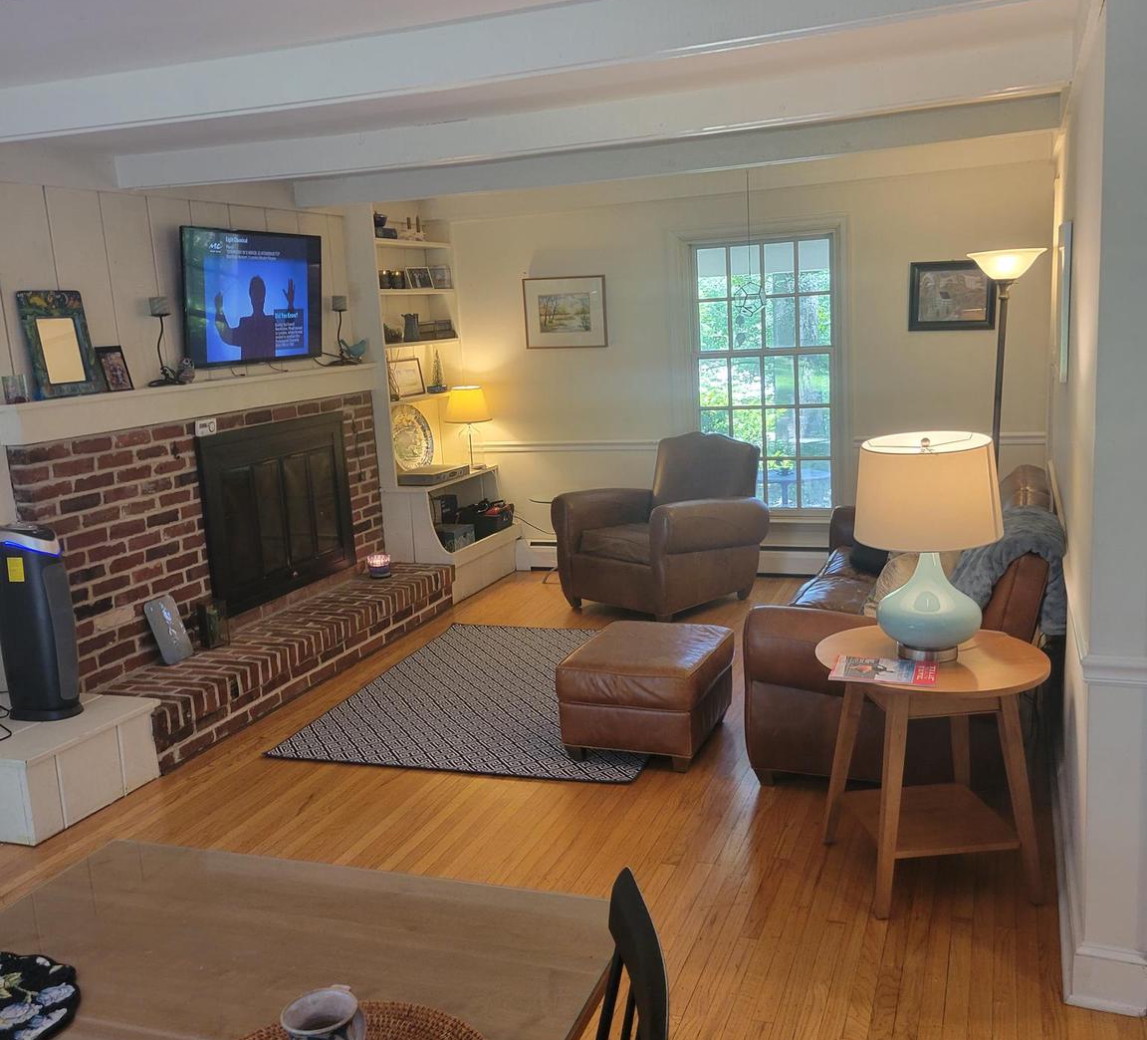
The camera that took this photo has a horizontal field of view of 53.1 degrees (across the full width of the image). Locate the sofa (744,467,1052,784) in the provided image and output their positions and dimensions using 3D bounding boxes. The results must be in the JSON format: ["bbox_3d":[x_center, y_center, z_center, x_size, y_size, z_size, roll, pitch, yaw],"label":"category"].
[{"bbox_3d":[1.309,0.312,4.341,0.910,0.850,1.820,1,11,23],"label":"sofa"}]

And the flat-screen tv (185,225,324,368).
[{"bbox_3d":[-1.485,-1.046,5.415,0.060,0.620,1.080,6,13,20],"label":"flat-screen tv"}]

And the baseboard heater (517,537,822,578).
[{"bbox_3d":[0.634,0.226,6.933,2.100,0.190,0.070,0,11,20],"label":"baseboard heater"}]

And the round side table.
[{"bbox_3d":[0.971,0.666,3.122,0.600,0.620,0.600,-3,10,1],"label":"round side table"}]

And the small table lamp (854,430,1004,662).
[{"bbox_3d":[0.949,0.078,3.071,0.388,0.590,0.388,0,11,20],"label":"small table lamp"}]

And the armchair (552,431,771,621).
[{"bbox_3d":[0.498,0.019,6.115,0.890,0.900,0.880,-12,13,-41],"label":"armchair"}]

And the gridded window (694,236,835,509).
[{"bbox_3d":[1.119,-0.826,6.670,0.800,1.550,0.090,0,11,20],"label":"gridded window"}]

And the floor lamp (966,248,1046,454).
[{"bbox_3d":[2.075,-0.427,5.657,0.360,1.760,0.360,3,12,20],"label":"floor lamp"}]

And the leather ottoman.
[{"bbox_3d":[0.269,0.628,4.255,0.510,0.380,0.510,1,11,24],"label":"leather ottoman"}]

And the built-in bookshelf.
[{"bbox_3d":[-0.801,-0.716,6.799,0.480,2.260,0.950,0,11,20],"label":"built-in bookshelf"}]

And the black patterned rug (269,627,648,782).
[{"bbox_3d":[-0.213,0.713,4.997,1.450,0.010,1.840,0,11,18],"label":"black patterned rug"}]

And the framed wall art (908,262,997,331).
[{"bbox_3d":[2.044,-1.207,6.212,0.446,0.360,0.030,0,11,20],"label":"framed wall art"}]

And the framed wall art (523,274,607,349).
[{"bbox_3d":[-0.053,-1.248,6.918,0.525,0.420,0.025,0,11,20],"label":"framed wall art"}]

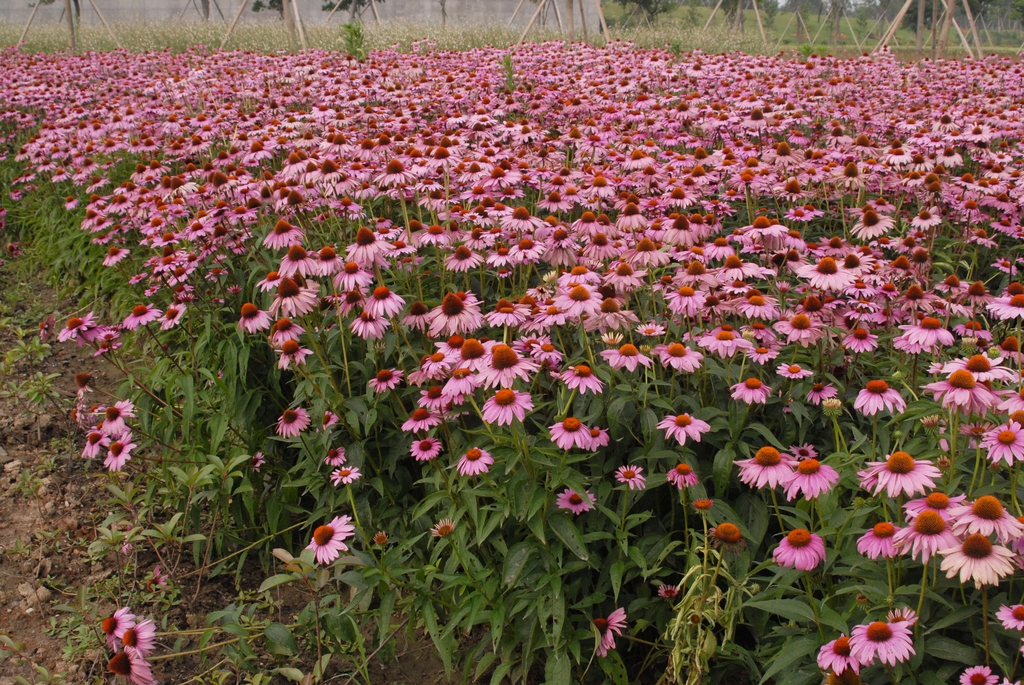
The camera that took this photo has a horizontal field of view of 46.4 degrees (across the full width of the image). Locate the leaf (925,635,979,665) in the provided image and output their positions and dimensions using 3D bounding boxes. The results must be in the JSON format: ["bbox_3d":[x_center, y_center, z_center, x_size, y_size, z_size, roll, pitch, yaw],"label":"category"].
[{"bbox_3d":[0.606,0.425,1.650,0.085,0.022,0.048,19,41,5],"label":"leaf"}]

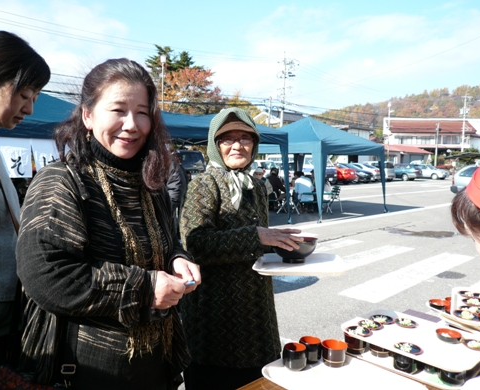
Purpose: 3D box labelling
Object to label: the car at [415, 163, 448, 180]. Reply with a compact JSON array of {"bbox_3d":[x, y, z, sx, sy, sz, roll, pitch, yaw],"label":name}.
[{"bbox_3d":[17.477,-2.079,39.644,4.400,1.420,1.700,4,5,32],"label":"car"}]

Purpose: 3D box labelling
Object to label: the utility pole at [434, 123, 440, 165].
[{"bbox_3d":[22.289,-5.066,47.750,0.500,6.300,0.400,-1,5,-24],"label":"utility pole"}]

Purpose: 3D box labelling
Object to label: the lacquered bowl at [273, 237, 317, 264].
[{"bbox_3d":[0.185,0.187,1.420,0.157,0.080,0.157,1,5,0],"label":"lacquered bowl"}]

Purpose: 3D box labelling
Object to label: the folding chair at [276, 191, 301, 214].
[{"bbox_3d":[1.338,0.138,11.621,0.550,0.740,0.500,5,6,37],"label":"folding chair"}]

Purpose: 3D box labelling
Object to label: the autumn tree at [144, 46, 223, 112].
[{"bbox_3d":[-5.430,-8.569,42.488,7.700,12.900,7.000,1,5,0],"label":"autumn tree"}]

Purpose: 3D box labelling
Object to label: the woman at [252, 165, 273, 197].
[{"bbox_3d":[0.553,-0.031,10.250,0.500,1.260,0.700,2,5,12],"label":"woman"}]

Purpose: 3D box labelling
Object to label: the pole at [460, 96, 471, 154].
[{"bbox_3d":[31.696,-8.457,59.540,1.500,11.600,0.600,-1,5,-24],"label":"pole"}]

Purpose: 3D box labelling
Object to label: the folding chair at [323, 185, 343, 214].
[{"bbox_3d":[2.690,0.120,11.969,0.500,0.780,0.450,3,5,21],"label":"folding chair"}]

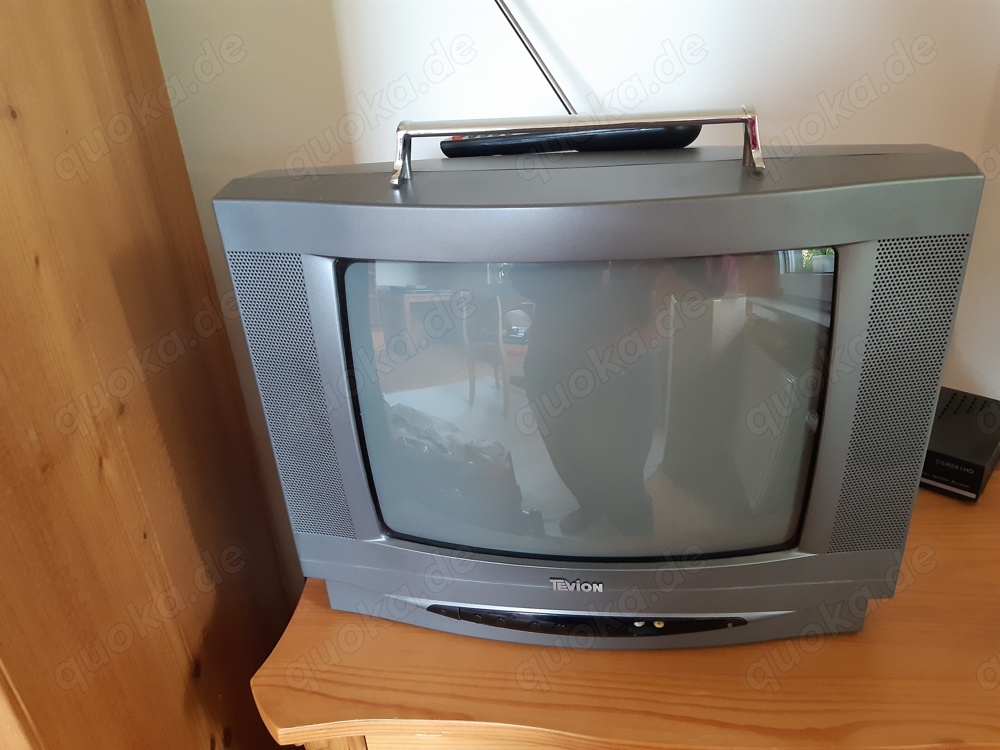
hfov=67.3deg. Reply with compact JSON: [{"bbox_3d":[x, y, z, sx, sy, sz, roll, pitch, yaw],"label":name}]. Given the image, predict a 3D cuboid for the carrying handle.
[{"bbox_3d":[0.038,-0.121,0.396,0.197,0.032,0.024,0,27,8],"label":"carrying handle"}]

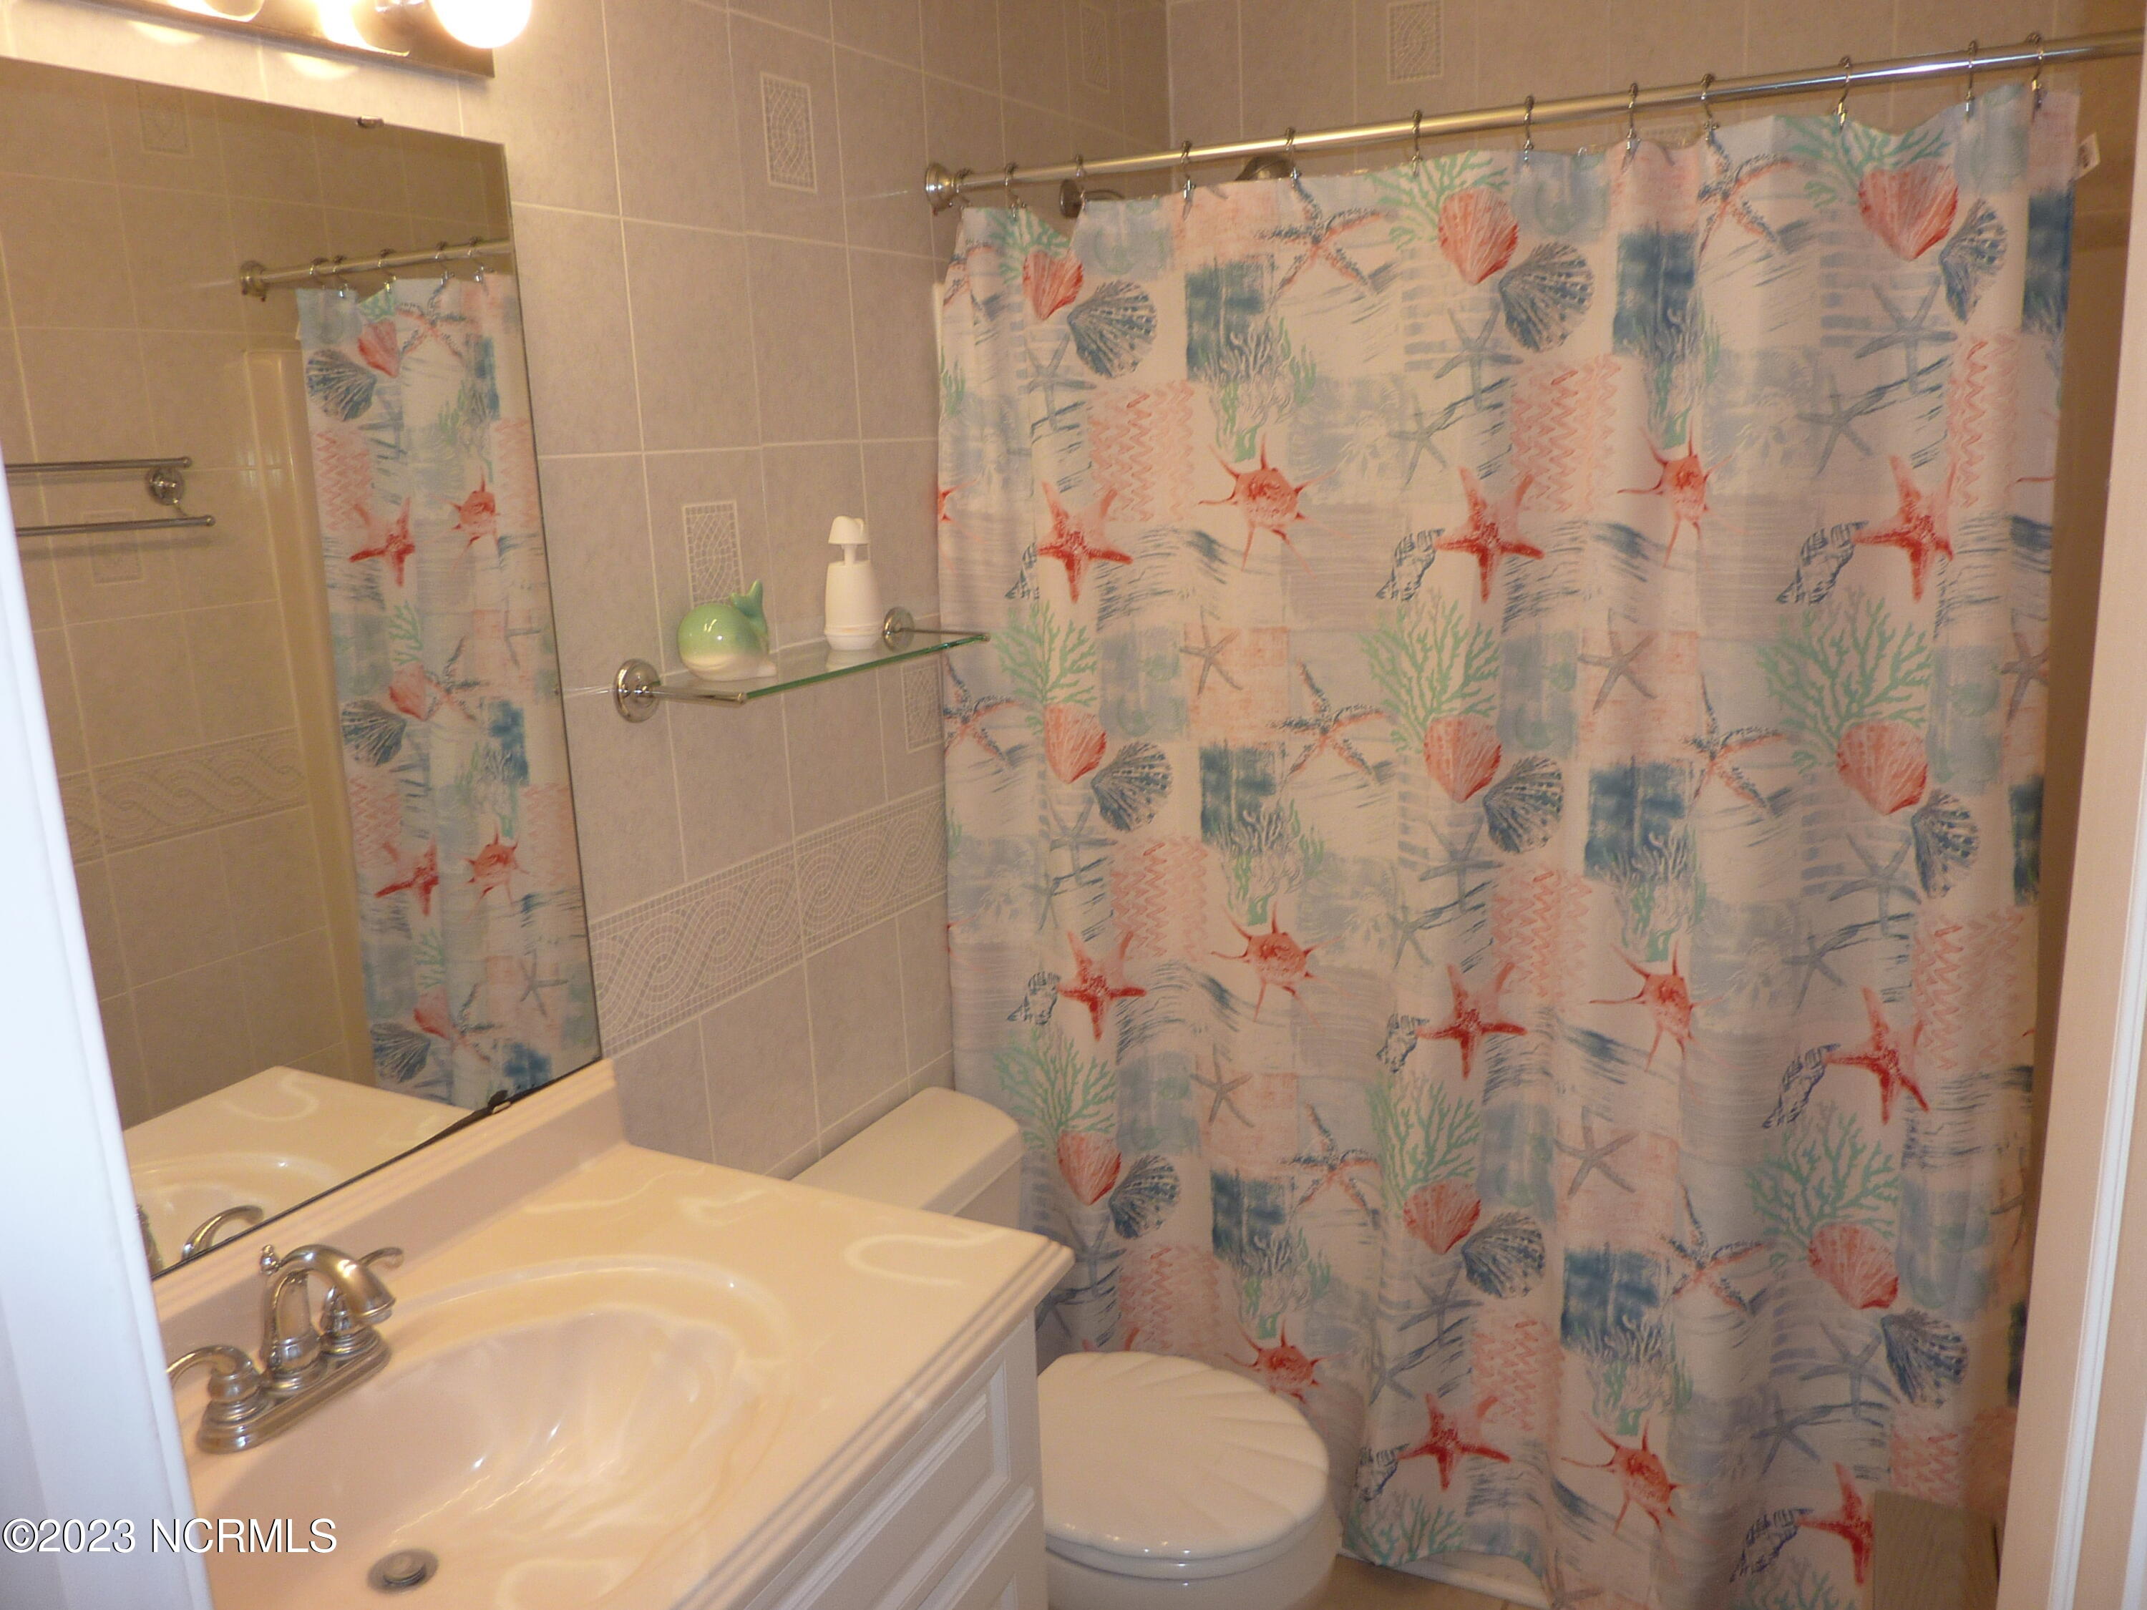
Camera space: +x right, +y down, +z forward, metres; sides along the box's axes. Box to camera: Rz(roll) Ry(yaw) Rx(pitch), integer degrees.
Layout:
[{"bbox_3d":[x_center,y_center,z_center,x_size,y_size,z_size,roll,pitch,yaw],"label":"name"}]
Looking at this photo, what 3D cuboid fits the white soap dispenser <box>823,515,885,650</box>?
[{"bbox_3d":[-0.277,-0.280,1.950,0.073,0.164,0.073,-7,14,-17],"label":"white soap dispenser"}]

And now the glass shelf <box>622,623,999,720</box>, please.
[{"bbox_3d":[-0.302,-0.177,1.876,0.150,0.064,0.561,5,15,29],"label":"glass shelf"}]

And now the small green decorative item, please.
[{"bbox_3d":[-0.392,-0.197,1.760,0.095,0.103,0.107,4,15,26],"label":"small green decorative item"}]

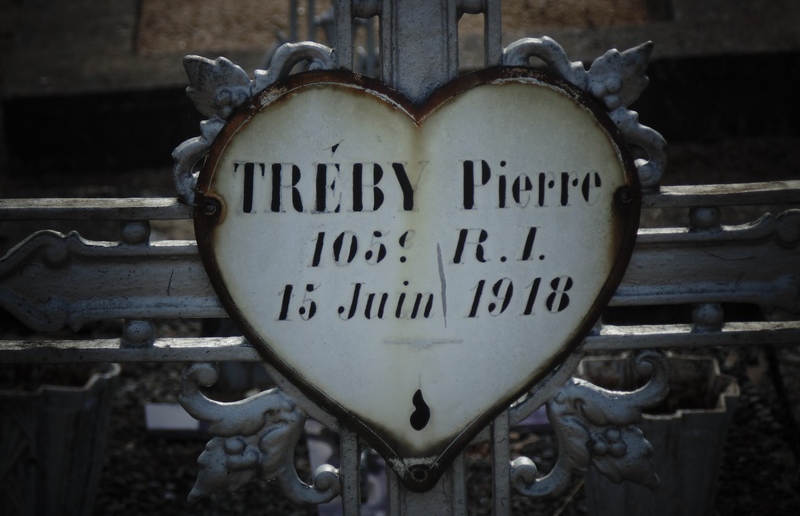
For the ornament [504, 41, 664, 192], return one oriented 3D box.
[{"bbox_3d":[0.106,-0.083,2.520,0.094,0.089,0.022,-2,19,-4],"label":"ornament"}]

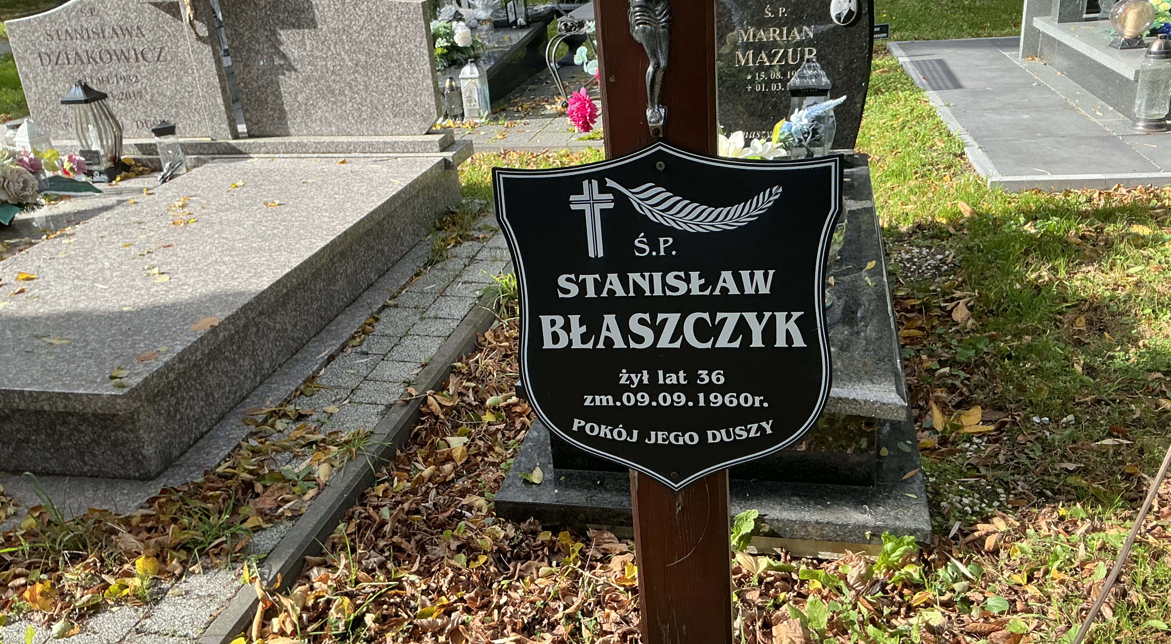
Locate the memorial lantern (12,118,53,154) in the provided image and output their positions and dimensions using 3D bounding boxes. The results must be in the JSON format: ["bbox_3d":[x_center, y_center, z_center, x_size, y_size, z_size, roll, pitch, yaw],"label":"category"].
[{"bbox_3d":[-2.632,-0.829,4.534,0.145,0.285,0.145,7,27,25],"label":"memorial lantern"}]

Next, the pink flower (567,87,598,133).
[{"bbox_3d":[-0.016,-1.064,4.750,0.135,0.210,0.130,2,24,12],"label":"pink flower"}]

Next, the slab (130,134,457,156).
[{"bbox_3d":[-1.724,-0.857,4.598,2.288,0.052,0.194,2,25,15],"label":"slab"}]

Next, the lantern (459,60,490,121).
[{"bbox_3d":[-0.637,-1.332,5.420,0.120,0.330,0.120,5,25,20],"label":"lantern"}]

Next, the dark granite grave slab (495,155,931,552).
[{"bbox_3d":[0.462,-0.108,2.926,0.964,0.387,1.988,1,25,13],"label":"dark granite grave slab"}]

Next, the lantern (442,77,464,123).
[{"bbox_3d":[-0.754,-1.296,5.460,0.100,0.245,0.100,2,24,12],"label":"lantern"}]

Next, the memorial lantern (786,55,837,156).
[{"bbox_3d":[0.777,-0.720,3.238,0.155,0.365,0.155,2,24,12],"label":"memorial lantern"}]

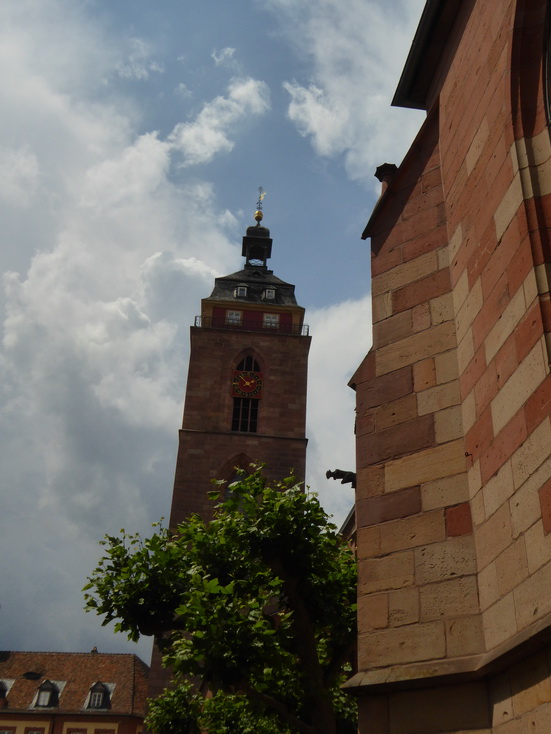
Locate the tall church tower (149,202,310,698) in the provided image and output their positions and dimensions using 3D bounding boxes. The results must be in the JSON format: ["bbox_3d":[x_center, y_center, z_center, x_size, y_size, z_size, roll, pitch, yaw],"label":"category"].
[{"bbox_3d":[-2.687,7.068,62.126,9.700,56.400,9.700,5,-32,-2],"label":"tall church tower"}]

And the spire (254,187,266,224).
[{"bbox_3d":[-1.456,-15.681,76.183,1.150,4.964,0.950,5,-32,-2],"label":"spire"}]

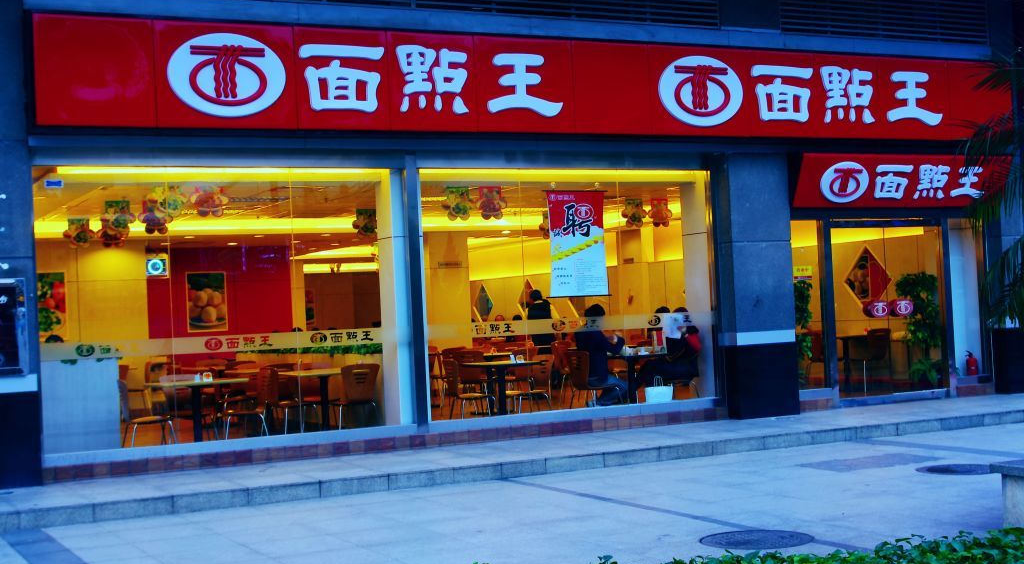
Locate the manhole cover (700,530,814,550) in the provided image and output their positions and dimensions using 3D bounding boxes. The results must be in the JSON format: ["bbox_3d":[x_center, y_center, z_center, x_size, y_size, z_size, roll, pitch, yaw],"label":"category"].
[{"bbox_3d":[1.510,1.598,8.569,0.695,0.040,0.695,-3,-1,0],"label":"manhole cover"}]

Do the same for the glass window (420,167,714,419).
[{"bbox_3d":[0.704,0.079,15.019,3.592,2.587,0.101,-2,-1,-27],"label":"glass window"}]

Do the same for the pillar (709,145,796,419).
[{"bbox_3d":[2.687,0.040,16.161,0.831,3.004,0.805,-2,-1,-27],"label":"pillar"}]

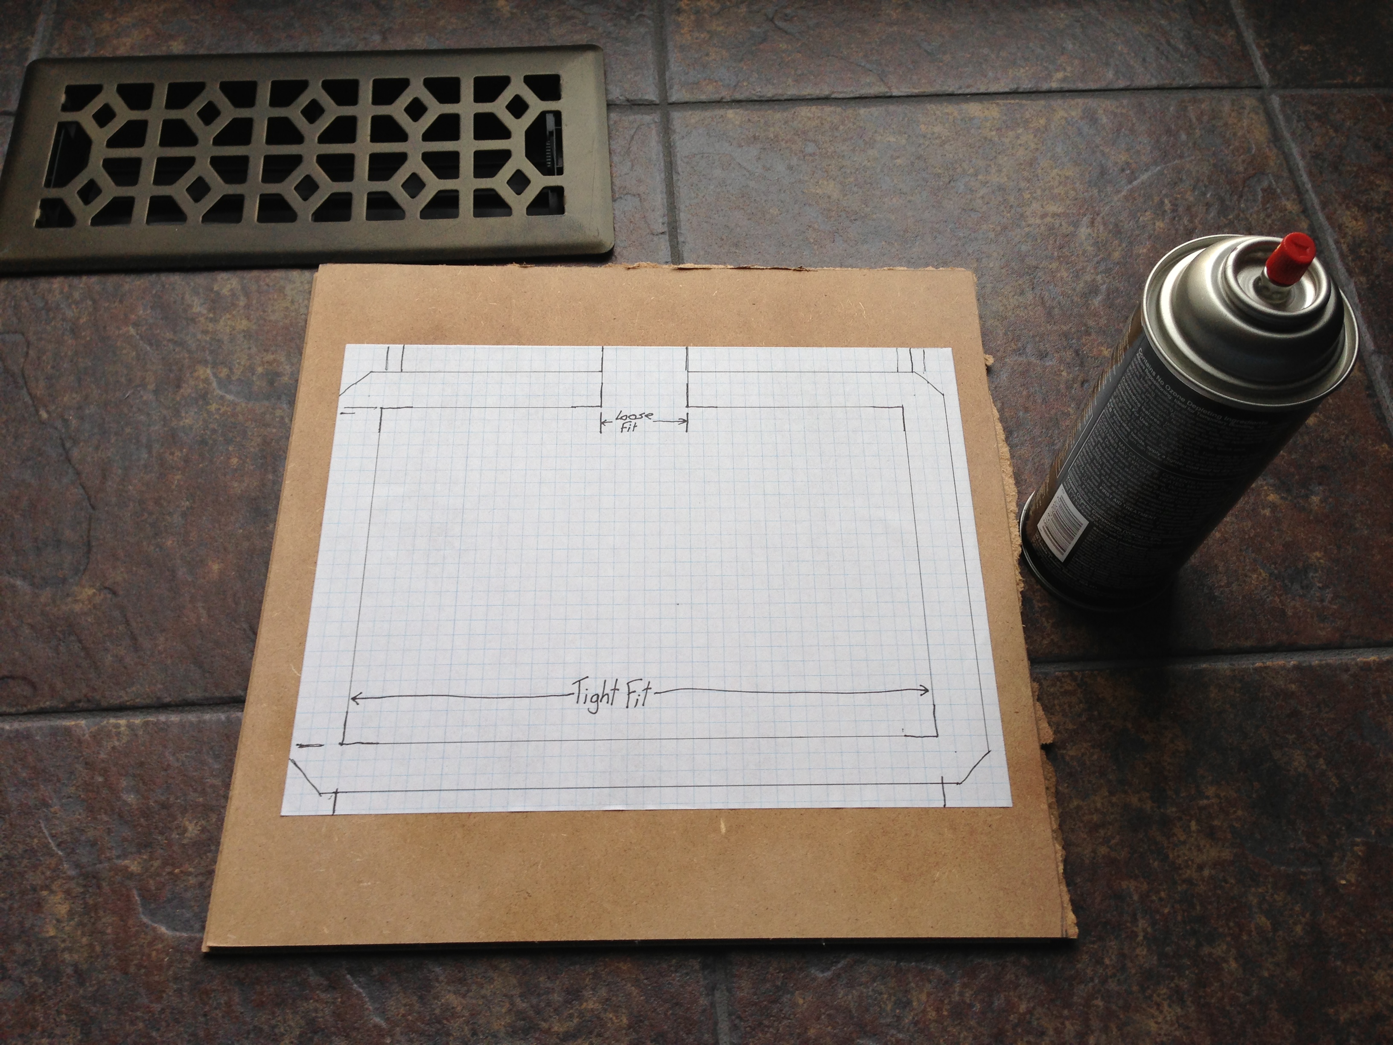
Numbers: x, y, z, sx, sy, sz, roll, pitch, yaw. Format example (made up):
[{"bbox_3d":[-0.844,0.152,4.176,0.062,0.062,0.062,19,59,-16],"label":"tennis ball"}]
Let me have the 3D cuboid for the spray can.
[{"bbox_3d":[0.178,-0.037,0.489,0.069,0.199,0.069,1,62,-2],"label":"spray can"}]

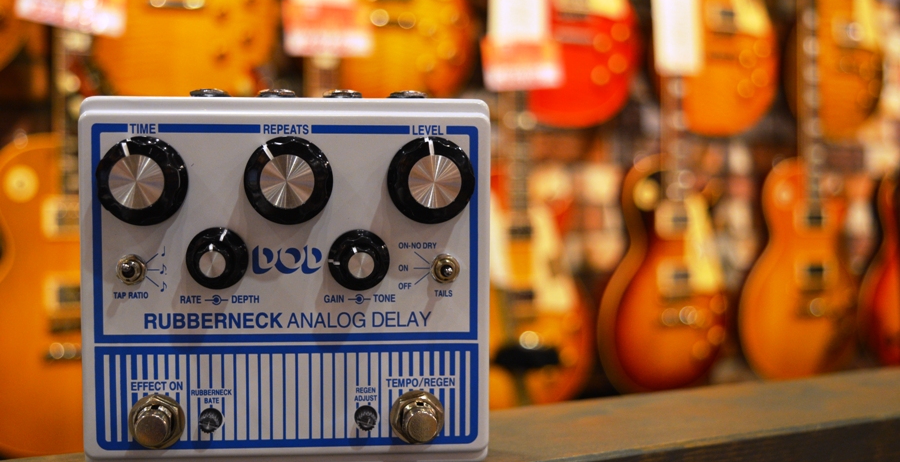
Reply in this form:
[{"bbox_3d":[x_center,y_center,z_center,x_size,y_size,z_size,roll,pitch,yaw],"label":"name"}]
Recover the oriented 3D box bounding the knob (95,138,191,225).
[{"bbox_3d":[-0.087,-0.014,0.358,0.026,0.026,0.015,-18,4,-5],"label":"knob"}]

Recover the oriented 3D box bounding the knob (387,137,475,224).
[{"bbox_3d":[-0.005,-0.014,0.367,0.026,0.026,0.015,-6,3,-5],"label":"knob"}]

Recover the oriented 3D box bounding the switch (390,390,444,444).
[{"bbox_3d":[-0.010,0.060,0.403,0.017,0.017,0.015,0,3,-6],"label":"switch"}]

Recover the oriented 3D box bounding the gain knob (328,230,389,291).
[{"bbox_3d":[-0.026,0.009,0.364,0.018,0.018,0.018,3,3,-6],"label":"gain knob"}]

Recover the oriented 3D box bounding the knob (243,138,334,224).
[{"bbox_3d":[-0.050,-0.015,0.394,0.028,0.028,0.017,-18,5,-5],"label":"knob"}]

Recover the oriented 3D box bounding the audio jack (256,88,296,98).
[{"bbox_3d":[-0.058,-0.046,0.425,0.013,0.005,0.013,0,3,-6],"label":"audio jack"}]

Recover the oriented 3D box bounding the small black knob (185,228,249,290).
[{"bbox_3d":[-0.072,0.009,0.391,0.019,0.019,0.021,12,2,-7],"label":"small black knob"}]

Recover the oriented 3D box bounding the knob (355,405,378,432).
[{"bbox_3d":[-0.024,0.055,0.372,0.007,0.007,0.006,18,1,-6],"label":"knob"}]

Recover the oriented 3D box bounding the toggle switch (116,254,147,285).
[{"bbox_3d":[-0.099,0.012,0.393,0.010,0.010,0.012,0,3,-6],"label":"toggle switch"}]

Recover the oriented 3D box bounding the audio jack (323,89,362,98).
[{"bbox_3d":[-0.034,-0.042,0.398,0.013,0.004,0.013,0,3,-6],"label":"audio jack"}]

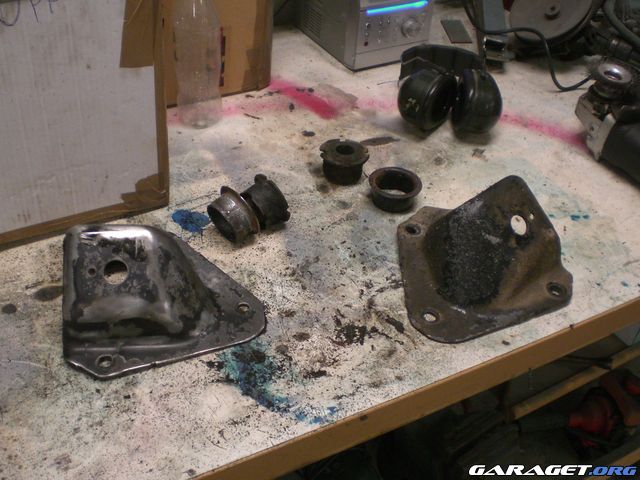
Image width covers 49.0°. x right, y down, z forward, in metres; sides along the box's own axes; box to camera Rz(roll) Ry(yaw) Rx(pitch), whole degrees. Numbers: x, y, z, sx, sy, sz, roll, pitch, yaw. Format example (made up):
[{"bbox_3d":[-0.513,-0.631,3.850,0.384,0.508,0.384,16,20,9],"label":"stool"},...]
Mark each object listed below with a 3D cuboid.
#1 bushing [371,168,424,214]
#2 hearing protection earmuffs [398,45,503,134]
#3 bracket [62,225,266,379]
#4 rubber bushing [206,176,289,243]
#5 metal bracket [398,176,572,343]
[{"bbox_3d":[0.095,-0.060,0.892,0.066,0.027,0.066,2,37,0],"label":"bushing"},{"bbox_3d":[0.196,-0.246,1.097,0.155,0.083,0.200,5,37,5],"label":"hearing protection earmuffs"},{"bbox_3d":[-0.173,0.023,0.727,0.203,0.080,0.208,-11,39,-16],"label":"bracket"},{"bbox_3d":[-0.083,-0.035,0.823,0.078,0.066,0.066,-23,44,-29],"label":"rubber bushing"},{"bbox_3d":[0.166,-0.007,0.781,0.203,0.080,0.208,-15,40,-20],"label":"metal bracket"}]

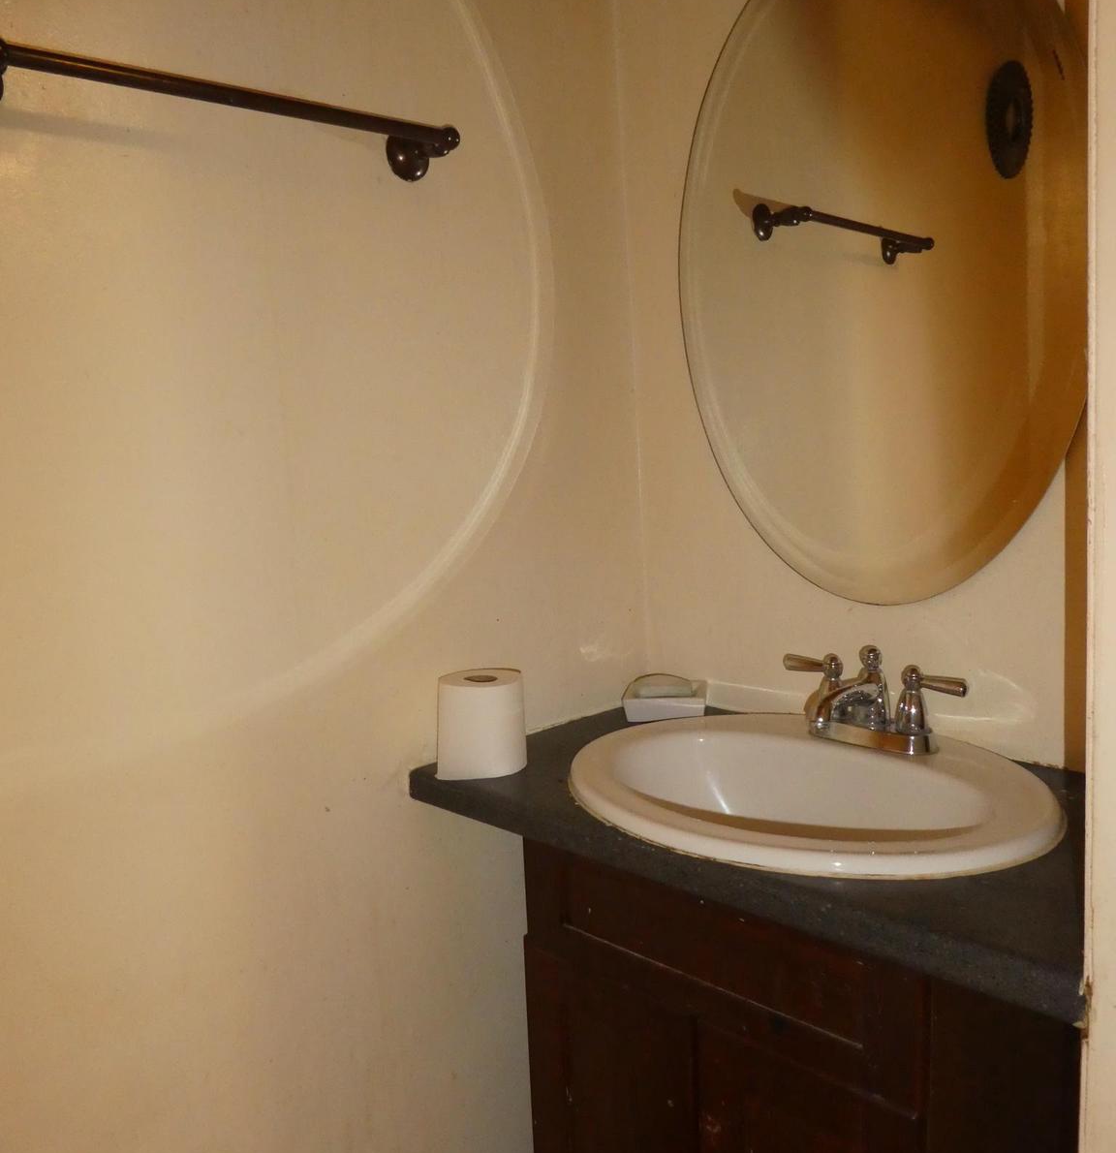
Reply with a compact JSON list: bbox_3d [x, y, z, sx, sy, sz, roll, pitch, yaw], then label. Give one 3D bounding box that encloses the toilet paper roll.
[{"bbox_3d":[-0.087,0.166,1.181,0.099,0.102,0.099,-4,7,0],"label":"toilet paper roll"}]

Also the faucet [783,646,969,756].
[{"bbox_3d":[0.318,0.135,1.113,0.139,0.105,0.226,-11,10,-43],"label":"faucet"}]

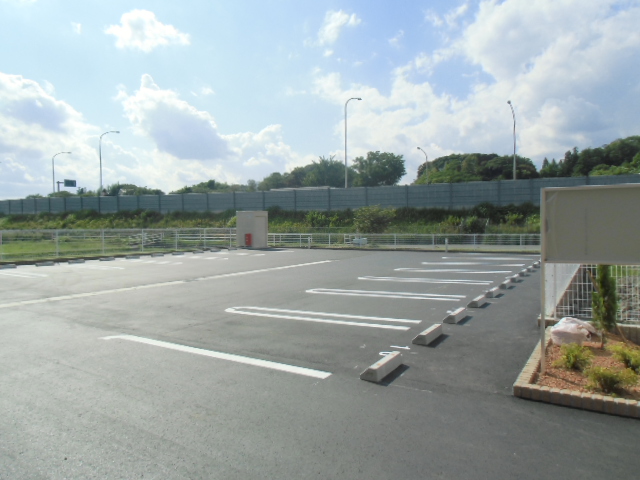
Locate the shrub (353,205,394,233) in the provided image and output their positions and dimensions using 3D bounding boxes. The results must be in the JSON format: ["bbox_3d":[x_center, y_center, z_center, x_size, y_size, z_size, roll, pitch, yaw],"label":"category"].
[{"bbox_3d":[3.970,-1.414,32.533,3.000,2.300,2.700,-1,2,0],"label":"shrub"}]

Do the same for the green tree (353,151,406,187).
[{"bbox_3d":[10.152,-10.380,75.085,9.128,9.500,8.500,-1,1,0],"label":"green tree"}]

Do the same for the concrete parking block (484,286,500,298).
[{"bbox_3d":[3.381,1.026,8.692,0.175,0.120,0.600,-1,1,32],"label":"concrete parking block"}]

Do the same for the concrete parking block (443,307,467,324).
[{"bbox_3d":[1.946,1.076,6.347,0.180,0.117,0.588,0,2,32],"label":"concrete parking block"}]

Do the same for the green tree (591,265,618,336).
[{"bbox_3d":[3.123,0.482,4.849,0.270,1.120,0.270,-1,2,0],"label":"green tree"}]

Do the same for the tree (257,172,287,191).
[{"bbox_3d":[-10.635,-11.714,100.063,6.311,7.000,6.500,-1,1,0],"label":"tree"}]

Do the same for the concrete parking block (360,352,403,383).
[{"bbox_3d":[0.598,1.199,4.262,0.175,0.120,0.600,-1,1,32],"label":"concrete parking block"}]

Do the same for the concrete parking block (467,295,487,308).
[{"bbox_3d":[2.657,1.035,7.483,0.180,0.117,0.588,0,2,32],"label":"concrete parking block"}]

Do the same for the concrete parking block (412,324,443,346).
[{"bbox_3d":[1.327,1.154,5.421,0.175,0.120,0.600,-1,1,32],"label":"concrete parking block"}]

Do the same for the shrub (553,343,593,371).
[{"bbox_3d":[2.283,0.997,3.983,0.359,0.270,0.370,-1,1,0],"label":"shrub"}]

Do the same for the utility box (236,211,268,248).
[{"bbox_3d":[-4.499,-0.671,29.794,1.540,2.370,1.460,0,2,32],"label":"utility box"}]

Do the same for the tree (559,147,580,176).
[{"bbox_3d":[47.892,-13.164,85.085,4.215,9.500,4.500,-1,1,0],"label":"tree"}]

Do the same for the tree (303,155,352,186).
[{"bbox_3d":[1.459,-9.919,82.162,9.000,11.400,9.000,-1,2,0],"label":"tree"}]

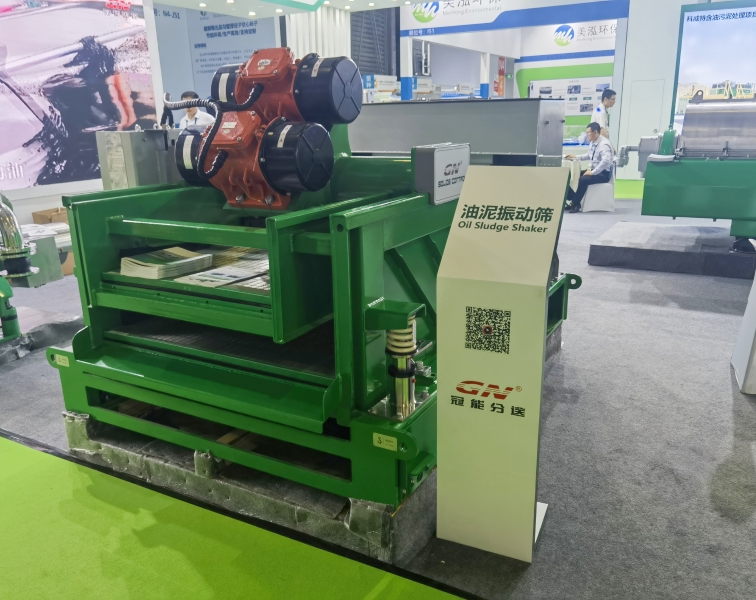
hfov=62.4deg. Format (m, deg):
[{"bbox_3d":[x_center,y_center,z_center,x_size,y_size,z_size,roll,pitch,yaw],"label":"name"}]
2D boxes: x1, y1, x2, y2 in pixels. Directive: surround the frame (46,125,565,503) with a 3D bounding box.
[{"bbox_3d":[-0.106,-0.273,2.986,1.669,1.165,2.192,7,17,28],"label":"frame"}]

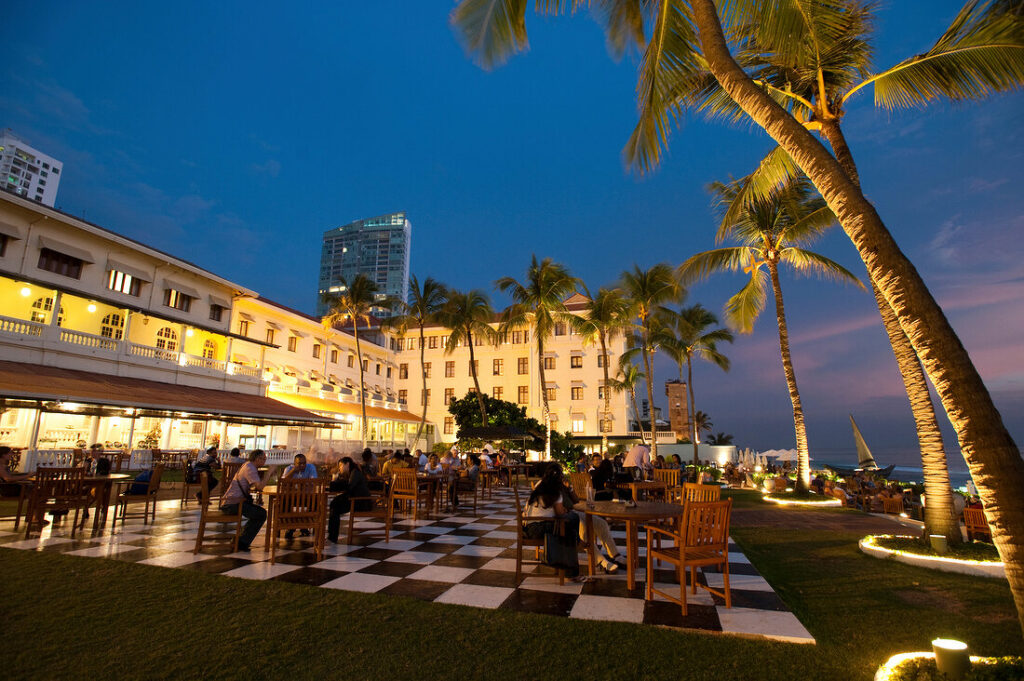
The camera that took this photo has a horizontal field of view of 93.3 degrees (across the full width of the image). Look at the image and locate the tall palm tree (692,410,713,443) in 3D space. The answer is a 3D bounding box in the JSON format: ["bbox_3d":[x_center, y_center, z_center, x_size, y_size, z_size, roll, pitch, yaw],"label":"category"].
[{"bbox_3d":[33.024,16.216,85.104,5.000,8.400,5.000,1,-12,0],"label":"tall palm tree"}]

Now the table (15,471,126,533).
[{"bbox_3d":[-6.671,2.475,7.405,1.330,0.730,1.330,1,-12,0],"label":"table"}]

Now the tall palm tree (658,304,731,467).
[{"bbox_3d":[14.399,3.526,38.385,5.300,12.380,5.300,0,-12,0],"label":"tall palm tree"}]

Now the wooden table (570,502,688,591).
[{"bbox_3d":[1.298,2.152,5.121,1.290,0.740,1.290,1,-12,0],"label":"wooden table"}]

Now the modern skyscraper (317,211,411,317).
[{"bbox_3d":[-82.661,-6.836,269.966,49.000,130.000,18.000,-2,-13,12],"label":"modern skyscraper"}]

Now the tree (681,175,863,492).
[{"bbox_3d":[7.750,-0.400,14.000,5.300,9.100,5.000,1,-12,0],"label":"tree"}]

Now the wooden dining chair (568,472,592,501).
[{"bbox_3d":[1.325,2.659,7.918,0.570,0.930,0.560,10,-15,-36],"label":"wooden dining chair"}]

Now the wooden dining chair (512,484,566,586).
[{"bbox_3d":[0.294,2.072,5.219,0.570,0.945,0.580,0,-12,1],"label":"wooden dining chair"}]

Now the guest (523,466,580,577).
[{"bbox_3d":[0.460,1.913,5.109,0.720,1.190,0.500,0,-13,6],"label":"guest"}]

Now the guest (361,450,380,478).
[{"bbox_3d":[-2.902,2.882,9.941,0.750,1.240,0.500,8,-14,-30],"label":"guest"}]

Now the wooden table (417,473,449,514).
[{"bbox_3d":[-1.730,3.228,10.233,0.850,0.727,0.850,-3,-13,17],"label":"wooden table"}]

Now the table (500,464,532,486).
[{"bbox_3d":[0.142,4.767,17.102,1.200,0.740,1.200,0,-12,0],"label":"table"}]

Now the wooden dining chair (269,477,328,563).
[{"bbox_3d":[-2.551,2.134,5.757,0.560,0.930,0.570,7,-14,-26],"label":"wooden dining chair"}]

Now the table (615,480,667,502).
[{"bbox_3d":[2.438,3.066,9.236,0.780,0.727,0.780,5,-13,-17],"label":"table"}]

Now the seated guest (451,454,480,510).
[{"bbox_3d":[-0.959,2.946,9.947,0.760,1.180,0.500,-4,-13,22],"label":"seated guest"}]

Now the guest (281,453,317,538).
[{"bbox_3d":[-3.231,2.322,7.283,0.580,1.200,0.850,6,-13,-23],"label":"guest"}]

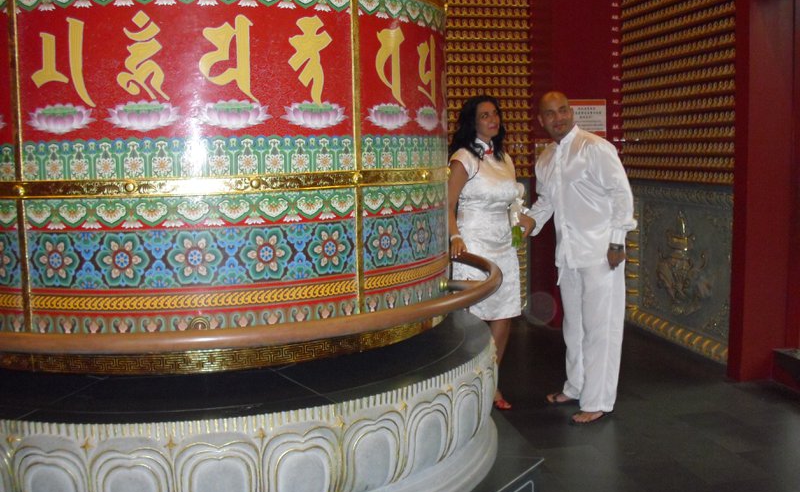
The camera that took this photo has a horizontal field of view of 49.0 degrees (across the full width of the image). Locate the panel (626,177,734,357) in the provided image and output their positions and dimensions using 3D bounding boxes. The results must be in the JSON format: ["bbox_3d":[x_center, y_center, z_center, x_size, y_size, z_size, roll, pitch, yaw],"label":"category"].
[{"bbox_3d":[2.081,0.146,6.569,0.100,1.150,1.680,-2,6,-10],"label":"panel"}]

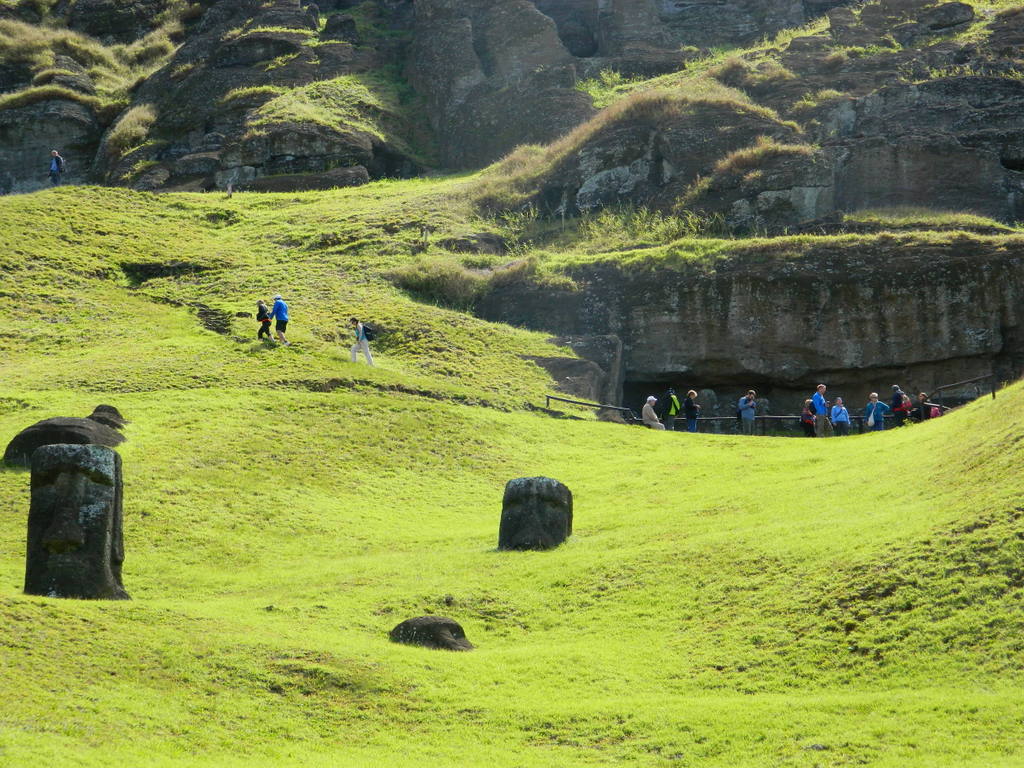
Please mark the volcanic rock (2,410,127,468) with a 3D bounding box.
[{"bbox_3d":[-12.129,1.480,67.500,3.100,1.350,2.200,0,-5,-6],"label":"volcanic rock"}]

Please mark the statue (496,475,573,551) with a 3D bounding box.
[{"bbox_3d":[0.634,3.492,67.000,1.750,1.900,1.300,-1,-5,10],"label":"statue"}]

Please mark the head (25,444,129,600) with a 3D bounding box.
[{"bbox_3d":[-9.990,3.177,57.000,2.000,3.450,1.450,-1,-5,7],"label":"head"}]

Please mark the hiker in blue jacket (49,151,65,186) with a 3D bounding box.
[{"bbox_3d":[-18.514,-8.617,101.000,0.580,1.730,0.450,-3,-6,36],"label":"hiker in blue jacket"}]

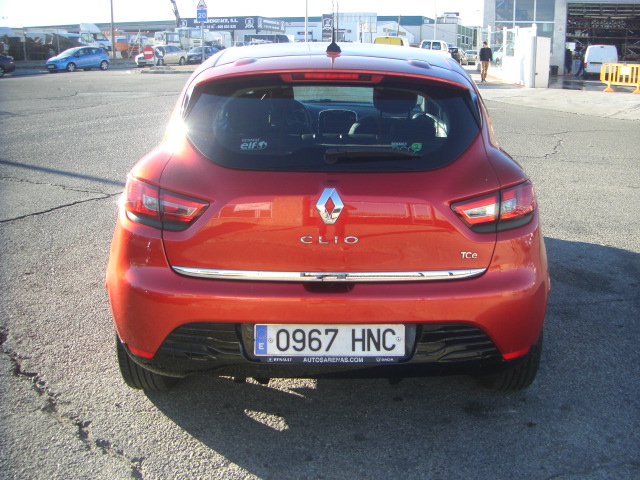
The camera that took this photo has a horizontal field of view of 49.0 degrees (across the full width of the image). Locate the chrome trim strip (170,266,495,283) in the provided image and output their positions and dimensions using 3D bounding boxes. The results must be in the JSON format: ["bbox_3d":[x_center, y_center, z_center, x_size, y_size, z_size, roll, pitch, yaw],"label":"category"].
[{"bbox_3d":[0.036,0.117,2.424,1.090,0.037,0.070,0,15,1],"label":"chrome trim strip"}]

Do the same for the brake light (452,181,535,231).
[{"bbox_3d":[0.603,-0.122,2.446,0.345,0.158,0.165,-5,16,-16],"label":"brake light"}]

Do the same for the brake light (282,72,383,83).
[{"bbox_3d":[0.040,-0.573,2.473,0.360,0.037,0.050,0,7,1],"label":"brake light"}]

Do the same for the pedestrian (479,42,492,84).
[{"bbox_3d":[7.324,-7.845,31.000,0.550,1.730,0.360,5,16,19],"label":"pedestrian"}]

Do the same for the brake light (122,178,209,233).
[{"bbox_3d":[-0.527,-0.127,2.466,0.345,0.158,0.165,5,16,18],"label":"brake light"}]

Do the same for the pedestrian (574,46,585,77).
[{"bbox_3d":[14.388,-9.908,39.000,0.400,1.680,0.500,9,18,29],"label":"pedestrian"}]

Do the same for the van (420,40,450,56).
[{"bbox_3d":[7.598,-12.247,46.626,1.700,1.860,4.100,5,16,17],"label":"van"}]

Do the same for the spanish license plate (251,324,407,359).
[{"bbox_3d":[0.035,0.349,2.430,0.520,0.110,0.015,0,7,1],"label":"spanish license plate"}]

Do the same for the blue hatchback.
[{"bbox_3d":[-15.500,-11.586,45.000,1.720,1.480,3.950,11,19,36],"label":"blue hatchback"}]

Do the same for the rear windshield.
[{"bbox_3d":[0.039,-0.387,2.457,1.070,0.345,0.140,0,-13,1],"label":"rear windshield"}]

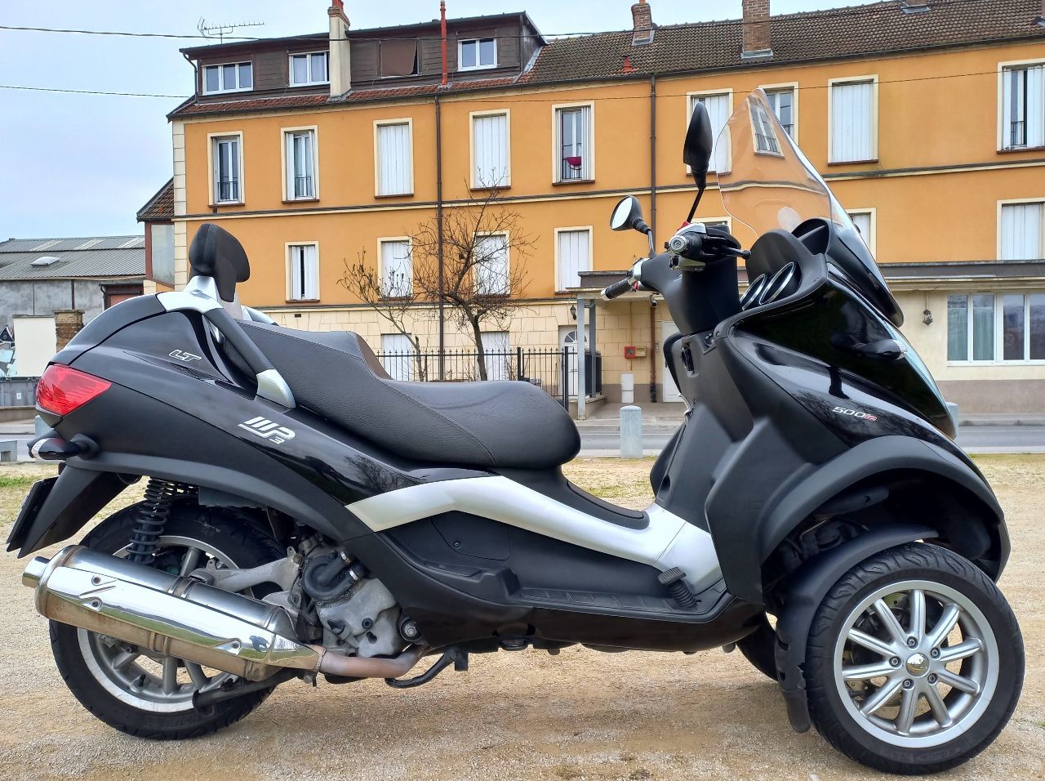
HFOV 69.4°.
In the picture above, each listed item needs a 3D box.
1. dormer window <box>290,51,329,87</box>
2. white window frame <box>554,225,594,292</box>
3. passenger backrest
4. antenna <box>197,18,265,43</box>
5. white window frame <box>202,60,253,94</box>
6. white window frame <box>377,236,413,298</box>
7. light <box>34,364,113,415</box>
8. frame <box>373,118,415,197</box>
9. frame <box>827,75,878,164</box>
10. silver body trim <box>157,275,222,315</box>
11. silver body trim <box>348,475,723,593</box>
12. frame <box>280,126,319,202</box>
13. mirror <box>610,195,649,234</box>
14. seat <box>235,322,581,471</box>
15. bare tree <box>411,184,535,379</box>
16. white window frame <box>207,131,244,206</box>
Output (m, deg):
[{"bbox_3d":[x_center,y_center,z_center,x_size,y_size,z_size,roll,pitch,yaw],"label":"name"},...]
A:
[{"bbox_3d":[-6.227,-9.371,22.105,1.220,0.925,0.150,0,2,12],"label":"dormer window"},{"bbox_3d":[1.374,-3.494,20.180,1.064,1.768,0.180,0,2,12],"label":"white window frame"},{"bbox_3d":[-0.672,-0.278,1.675,0.095,0.170,0.250,-1,2,-2],"label":"passenger backrest"},{"bbox_3d":[-9.127,-11.246,23.600,2.150,0.750,0.500,0,2,11],"label":"antenna"},{"bbox_3d":[-8.820,-9.347,22.660,1.651,0.883,0.150,0,2,12],"label":"white window frame"},{"bbox_3d":[-3.567,-3.460,21.204,1.066,1.710,0.180,0,2,12],"label":"white window frame"},{"bbox_3d":[-0.930,0.000,1.578,0.178,0.107,0.125,-1,2,-2],"label":"light"},{"bbox_3d":[-3.587,-6.509,21.120,1.182,2.160,0.180,0,2,12],"label":"frame"},{"bbox_3d":[8.795,-7.181,20.113,1.240,2.300,0.200,0,2,12],"label":"frame"},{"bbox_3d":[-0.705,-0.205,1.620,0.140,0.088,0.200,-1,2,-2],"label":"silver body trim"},{"bbox_3d":[0.026,0.298,1.580,0.750,0.225,0.160,-1,2,-3],"label":"silver body trim"},{"bbox_3d":[-6.353,-6.485,21.686,1.154,2.103,0.200,0,2,12],"label":"frame"},{"bbox_3d":[0.299,-0.494,2.120,0.072,0.100,0.130,-1,2,-20],"label":"mirror"},{"bbox_3d":[-0.253,0.008,1.700,0.765,0.310,0.360,-1,2,-2],"label":"seat"},{"bbox_3d":[-1.113,-2.198,17.000,2.800,5.100,2.700,-1,2,0],"label":"bare tree"},{"bbox_3d":[-8.665,-6.492,22.181,1.147,2.110,0.200,0,2,12],"label":"white window frame"}]

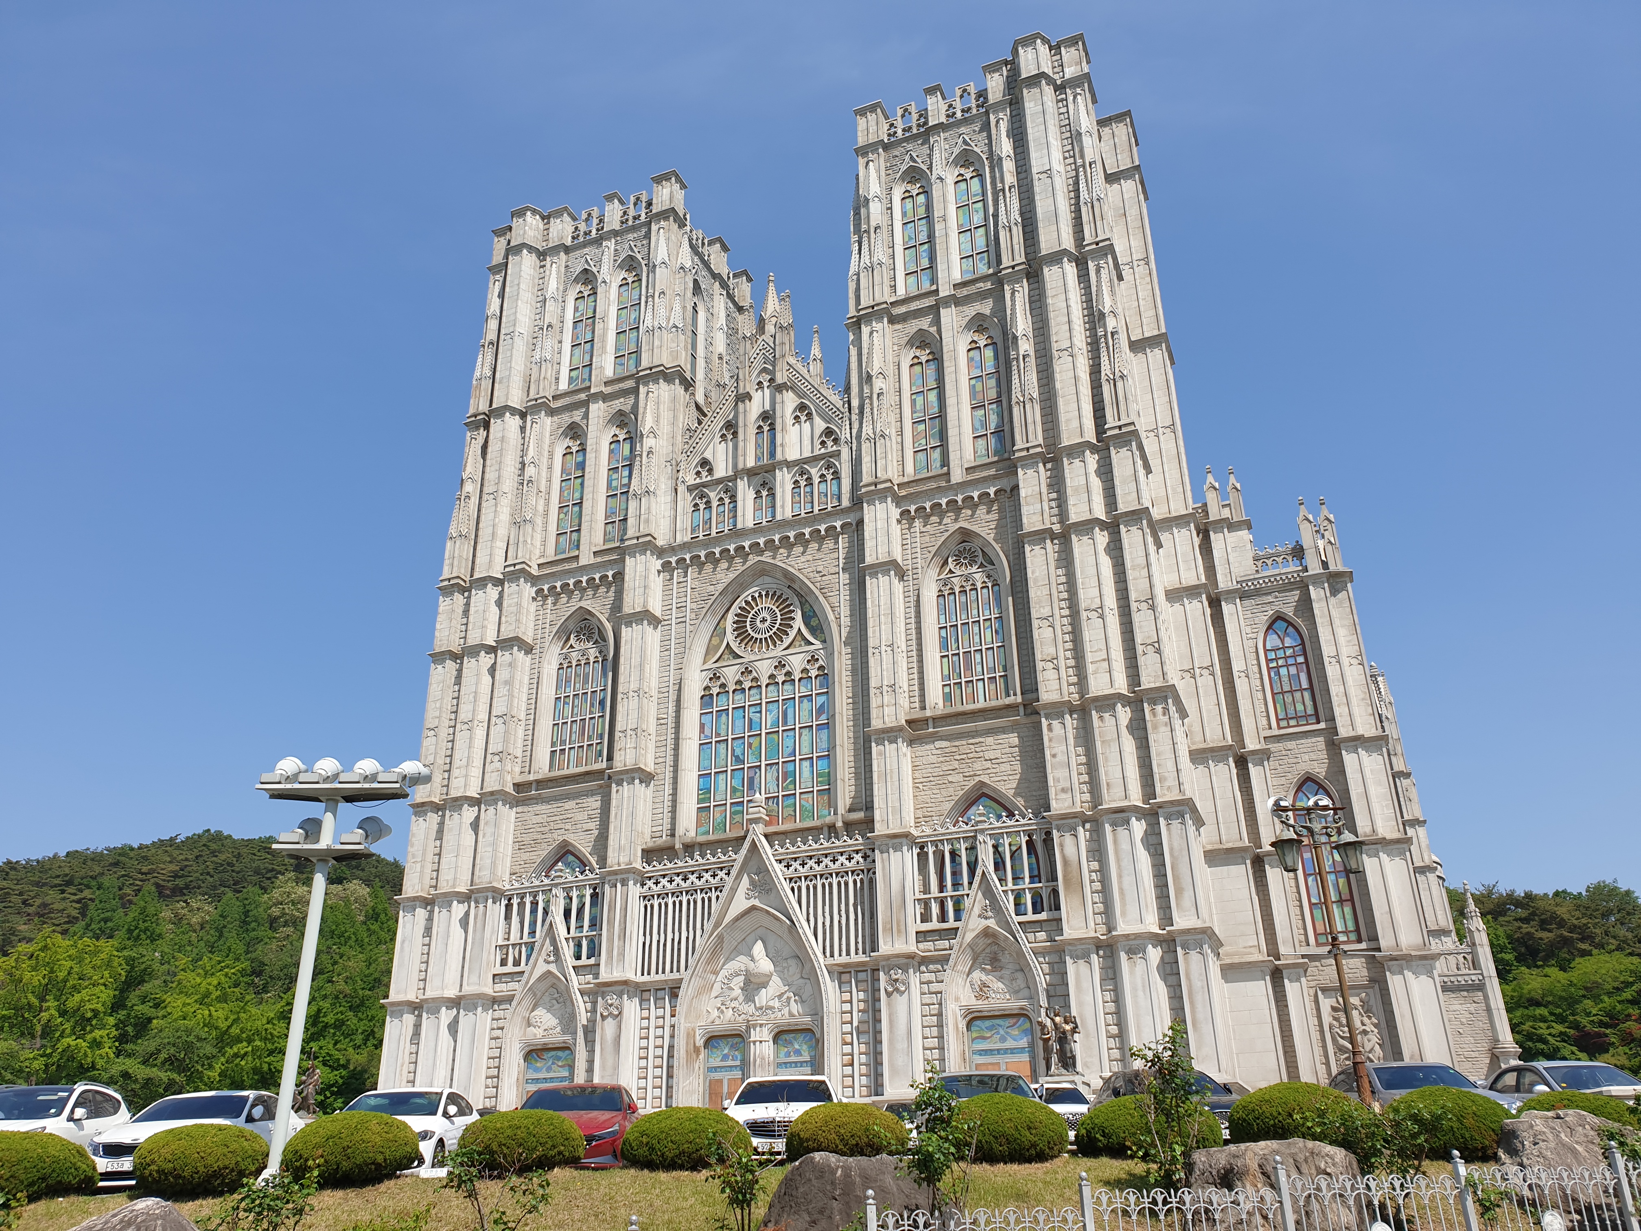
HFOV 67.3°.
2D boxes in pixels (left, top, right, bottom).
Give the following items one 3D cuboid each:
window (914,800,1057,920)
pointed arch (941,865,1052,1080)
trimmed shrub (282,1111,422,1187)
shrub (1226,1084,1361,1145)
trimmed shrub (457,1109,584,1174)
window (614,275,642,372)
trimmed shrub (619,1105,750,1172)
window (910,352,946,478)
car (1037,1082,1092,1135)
[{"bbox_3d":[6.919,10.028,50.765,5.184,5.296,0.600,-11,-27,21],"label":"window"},{"bbox_3d":[6.884,14.322,48.126,4.111,9.345,1.000,-11,-27,21],"label":"pointed arch"},{"bbox_3d":[-6.294,7.214,16.600,1.820,0.930,1.820,-1,-25,0],"label":"trimmed shrub"},{"bbox_3d":[6.329,6.681,16.399,1.671,0.875,1.671,-1,-25,0],"label":"shrub"},{"bbox_3d":[-3.967,6.962,16.299,1.631,0.775,1.631,-1,-25,0],"label":"trimmed shrub"},{"bbox_3d":[-10.621,-16.545,68.431,1.500,7.450,0.350,-11,-26,21],"label":"window"},{"bbox_3d":[-1.707,6.699,15.754,1.694,0.767,1.694,-1,-25,0],"label":"trimmed shrub"},{"bbox_3d":[5.420,-10.697,63.435,1.530,7.761,0.350,-11,-27,20],"label":"window"},{"bbox_3d":[5.348,11.815,28.580,1.880,1.680,4.700,-4,-25,5],"label":"car"}]

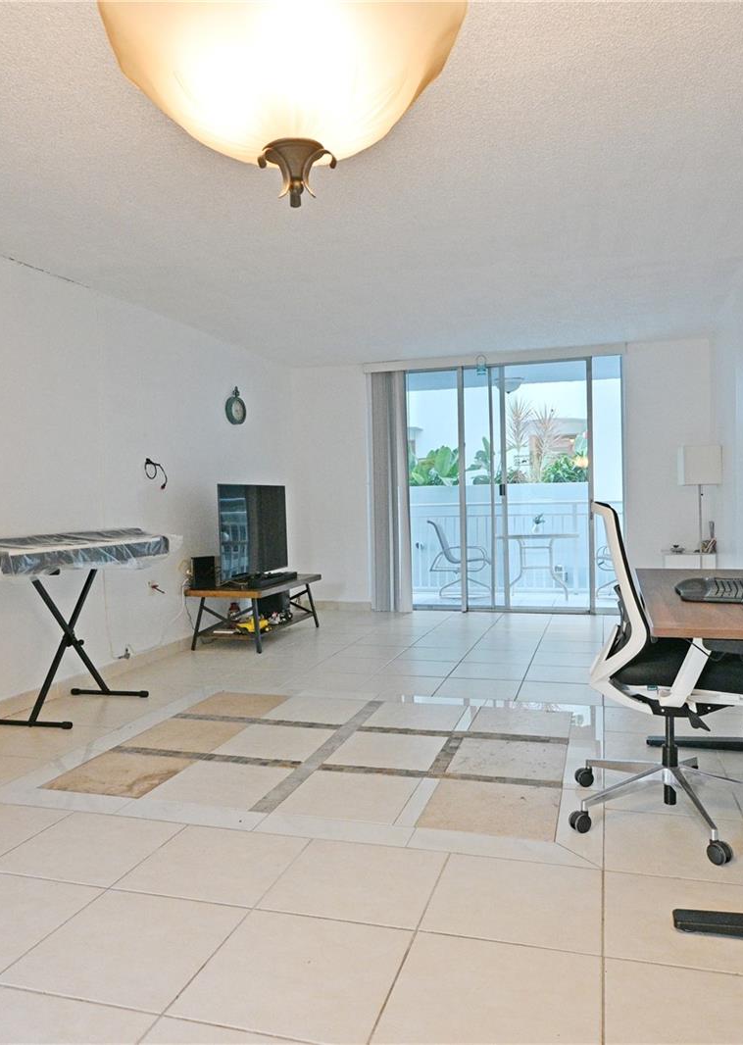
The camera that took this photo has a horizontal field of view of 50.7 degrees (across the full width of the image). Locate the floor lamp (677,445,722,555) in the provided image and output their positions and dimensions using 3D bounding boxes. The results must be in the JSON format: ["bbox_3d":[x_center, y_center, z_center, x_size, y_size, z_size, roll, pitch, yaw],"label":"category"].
[{"bbox_3d":[2.652,0.120,6.308,0.285,1.495,0.285,-1,2,14],"label":"floor lamp"}]

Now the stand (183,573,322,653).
[{"bbox_3d":[-0.925,0.718,6.438,0.615,0.465,1.190,-1,2,17],"label":"stand"}]

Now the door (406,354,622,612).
[{"bbox_3d":[1.308,-0.313,7.484,2.120,2.360,0.120,-1,2,17],"label":"door"}]

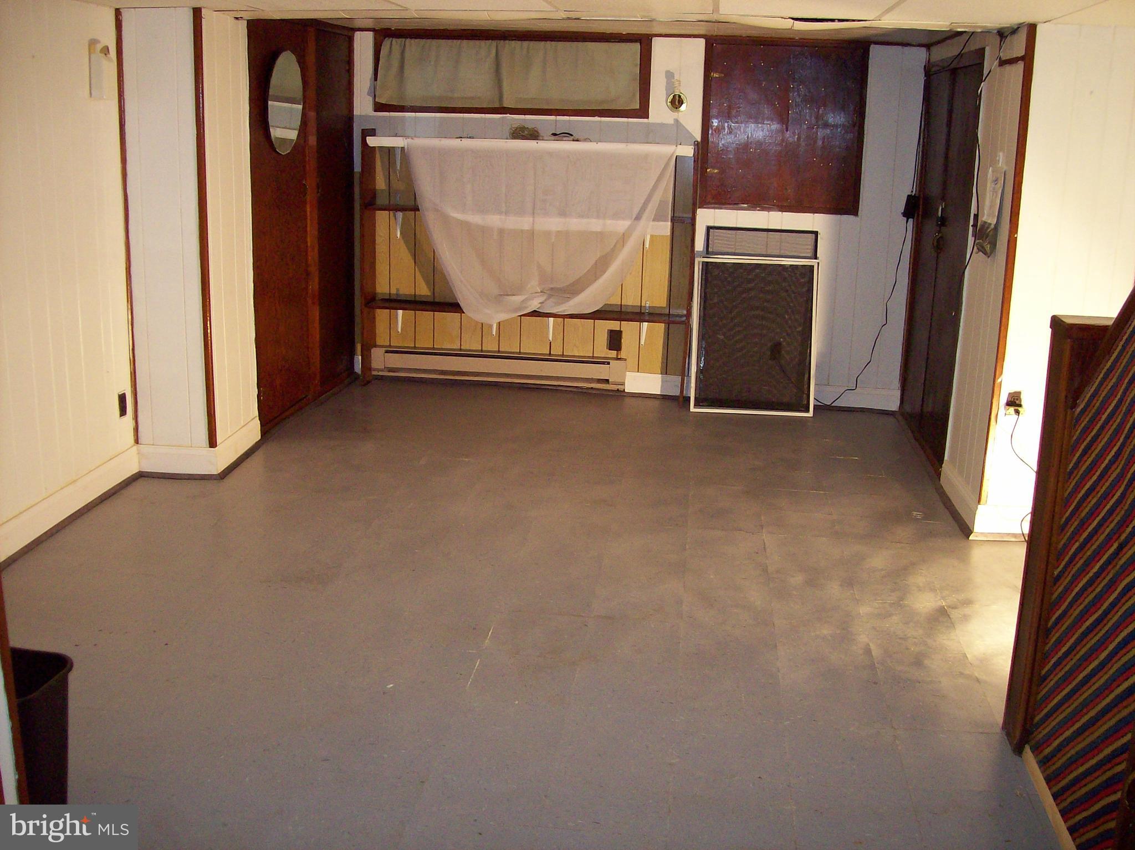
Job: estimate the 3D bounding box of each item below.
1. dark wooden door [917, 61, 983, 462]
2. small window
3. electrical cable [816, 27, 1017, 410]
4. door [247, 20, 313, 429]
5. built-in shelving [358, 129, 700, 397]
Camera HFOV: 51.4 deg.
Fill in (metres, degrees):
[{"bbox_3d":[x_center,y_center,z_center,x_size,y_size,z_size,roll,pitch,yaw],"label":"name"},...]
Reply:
[{"bbox_3d":[1.881,-0.784,5.731,0.050,1.835,0.640,3,15,6],"label":"dark wooden door"},{"bbox_3d":[-0.327,-1.965,6.643,1.575,0.455,0.080,3,15,6],"label":"small window"},{"bbox_3d":[1.623,-0.859,5.820,0.500,1.980,1.750,3,15,6],"label":"electrical cable"},{"bbox_3d":[-1.463,-1.017,6.036,0.050,1.960,0.810,3,15,6],"label":"door"},{"bbox_3d":[-0.248,-0.917,6.853,1.930,1.505,0.230,3,15,6],"label":"built-in shelving"}]

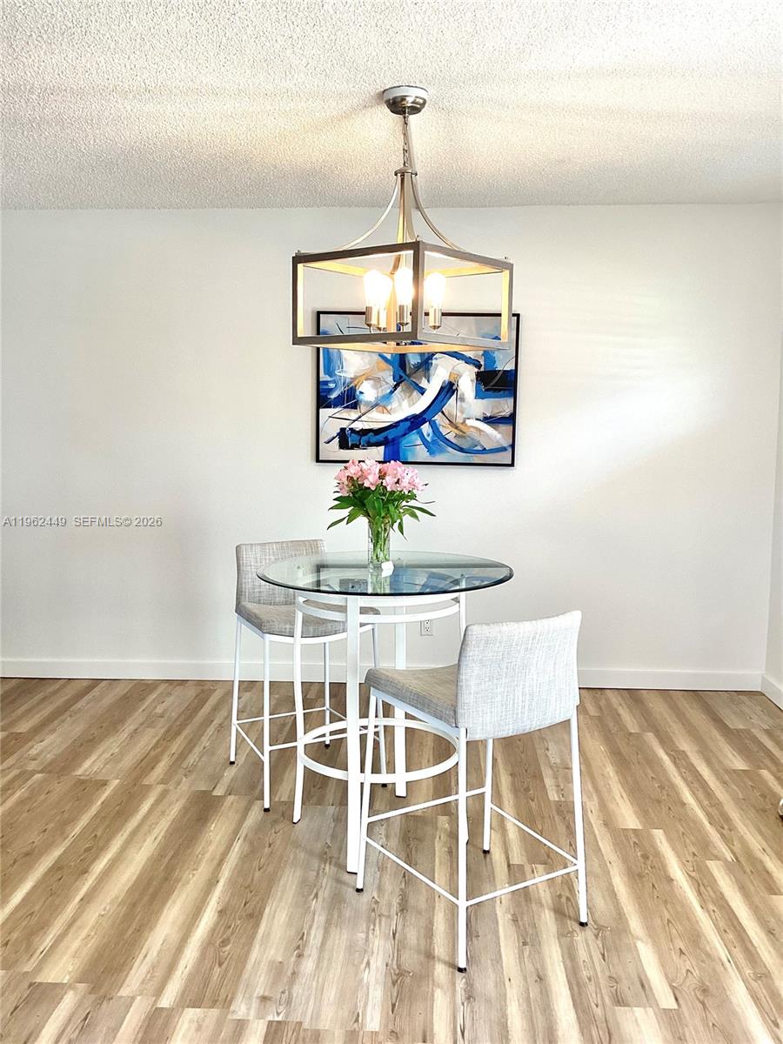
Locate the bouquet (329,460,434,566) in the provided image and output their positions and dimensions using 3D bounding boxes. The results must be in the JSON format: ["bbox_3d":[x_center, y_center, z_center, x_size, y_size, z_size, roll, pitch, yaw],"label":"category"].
[{"bbox_3d":[-0.036,-0.027,3.117,0.340,0.360,0.290,0,7,0],"label":"bouquet"}]

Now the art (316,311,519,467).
[{"bbox_3d":[0.127,-0.671,4.737,1.014,0.762,0.035,1,7,3],"label":"art"}]

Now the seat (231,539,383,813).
[{"bbox_3d":[-0.347,0.551,3.634,0.490,0.900,0.510,-3,7,-27],"label":"seat"}]

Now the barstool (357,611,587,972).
[{"bbox_3d":[0.235,0.665,2.662,0.490,0.900,0.510,-4,8,-31],"label":"barstool"}]

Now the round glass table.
[{"bbox_3d":[-0.027,0.604,3.140,0.850,0.910,0.850,0,7,0],"label":"round glass table"}]

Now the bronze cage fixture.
[{"bbox_3d":[0.042,-0.977,3.045,0.515,0.807,0.515,5,8,38],"label":"bronze cage fixture"}]

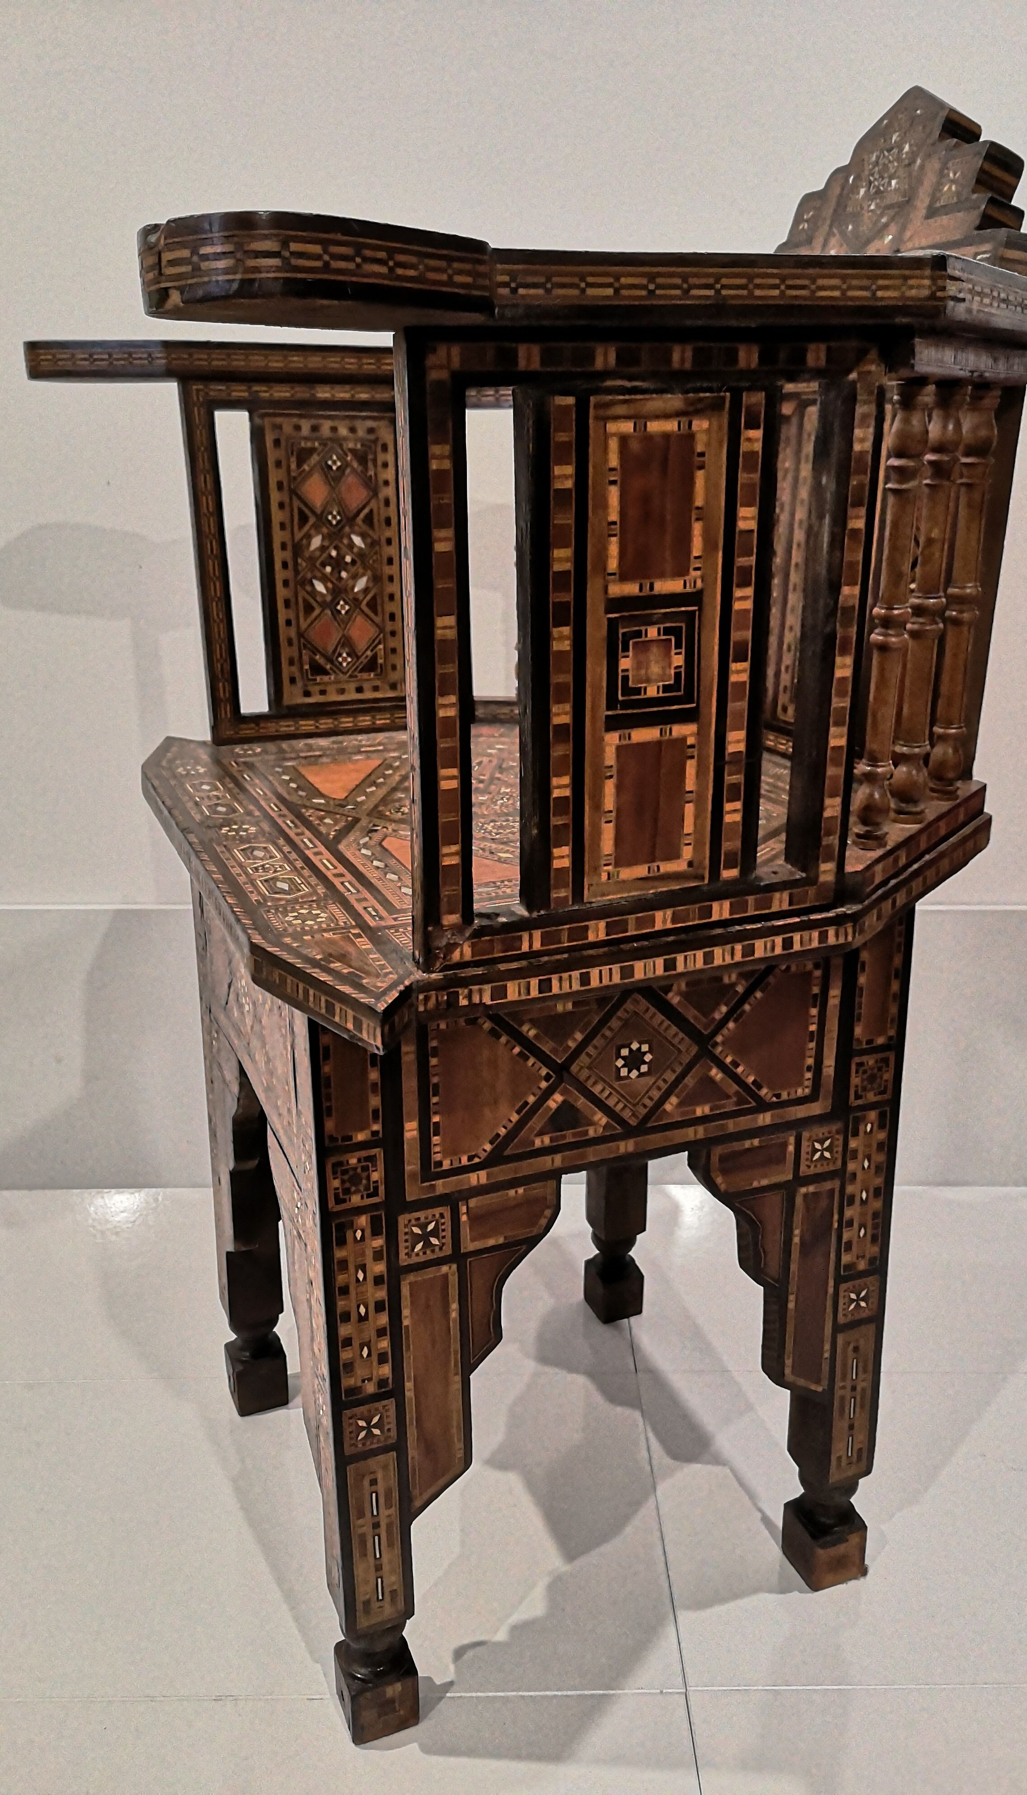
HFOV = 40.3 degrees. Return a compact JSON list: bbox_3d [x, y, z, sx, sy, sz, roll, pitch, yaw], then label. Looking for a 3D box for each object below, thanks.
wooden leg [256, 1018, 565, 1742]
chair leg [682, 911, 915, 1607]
[{"bbox_3d":[-0.057,0.236,0.800,0.131,0.464,0.134,-8,19,-20],"label":"wooden leg"},{"bbox_3d":[0.154,0.219,0.845,0.132,0.464,0.068,-8,19,-20],"label":"chair leg"}]

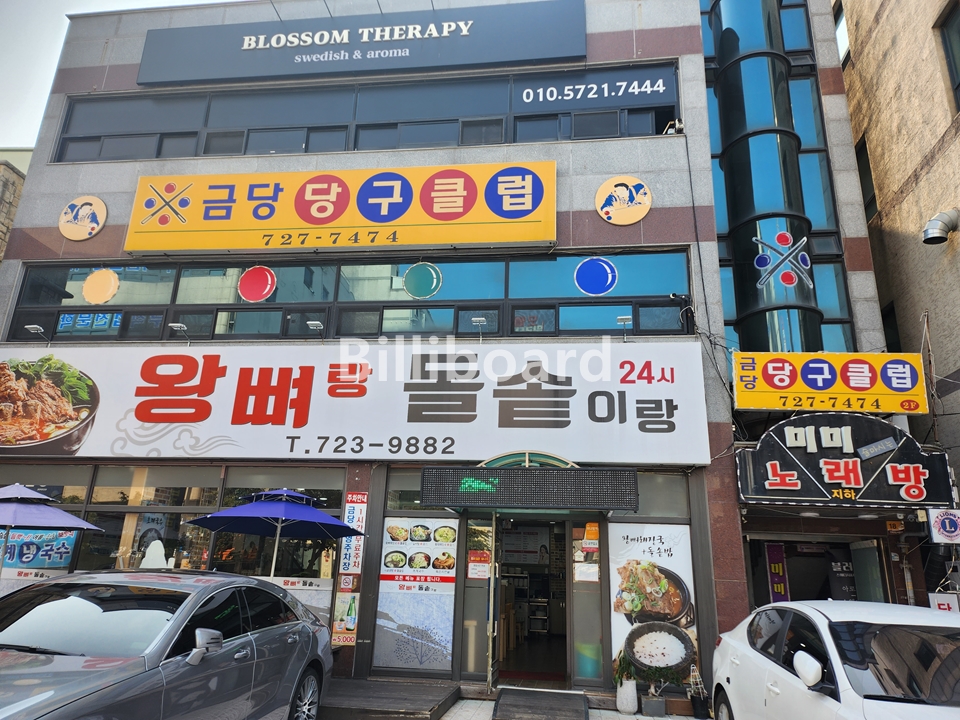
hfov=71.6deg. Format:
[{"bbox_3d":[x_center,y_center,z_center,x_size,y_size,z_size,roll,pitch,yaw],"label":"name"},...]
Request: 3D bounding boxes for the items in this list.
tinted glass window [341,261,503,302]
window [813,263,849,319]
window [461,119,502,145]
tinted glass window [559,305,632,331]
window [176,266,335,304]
[{"bbox_3d":[-0.898,-1.194,10.237,2.585,0.635,0.080,0,-18,7],"label":"tinted glass window"},{"bbox_3d":[5.553,-1.092,10.580,0.492,0.949,0.080,0,-18,7],"label":"window"},{"bbox_3d":[0.024,-3.750,10.921,0.687,0.481,0.050,0,-17,7],"label":"window"},{"bbox_3d":[1.689,-0.624,9.765,1.067,0.400,0.050,0,-17,7],"label":"tinted glass window"},{"bbox_3d":[-3.572,-1.181,10.576,2.532,0.577,0.060,0,-17,7],"label":"window"}]

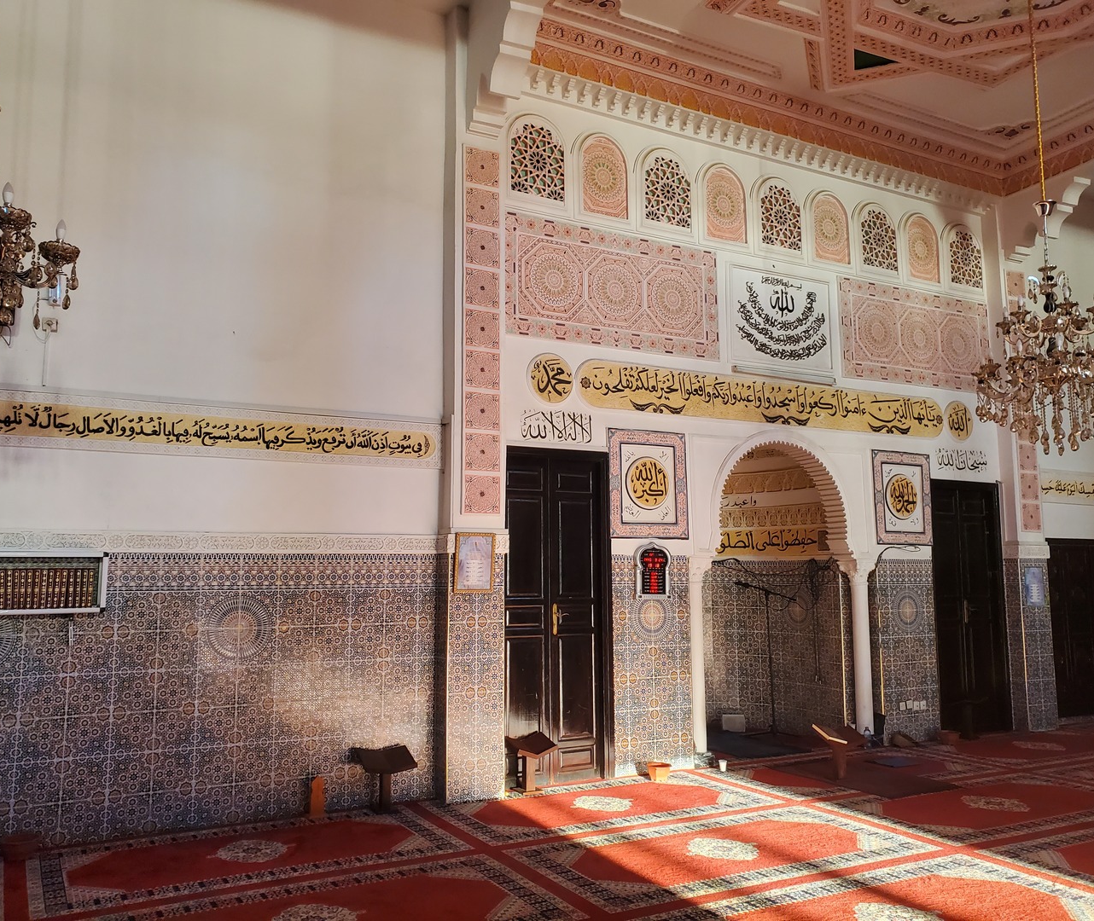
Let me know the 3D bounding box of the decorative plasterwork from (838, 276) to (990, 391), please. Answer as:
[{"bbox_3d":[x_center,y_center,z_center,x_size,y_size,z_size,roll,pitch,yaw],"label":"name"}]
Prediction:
[{"bbox_3d":[3.586,-1.179,8.958,2.016,0.950,0.050,3,-7,-27],"label":"decorative plasterwork"}]

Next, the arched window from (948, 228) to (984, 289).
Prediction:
[{"bbox_3d":[4.426,-2.138,9.768,0.460,0.630,0.060,4,-8,-26],"label":"arched window"}]

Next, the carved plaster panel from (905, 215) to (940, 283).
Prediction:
[{"bbox_3d":[3.692,-2.097,9.136,0.451,0.659,0.060,3,-7,-27],"label":"carved plaster panel"}]

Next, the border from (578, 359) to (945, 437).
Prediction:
[{"bbox_3d":[2.131,-0.524,8.370,4.190,0.400,0.040,4,-8,-26],"label":"border"}]

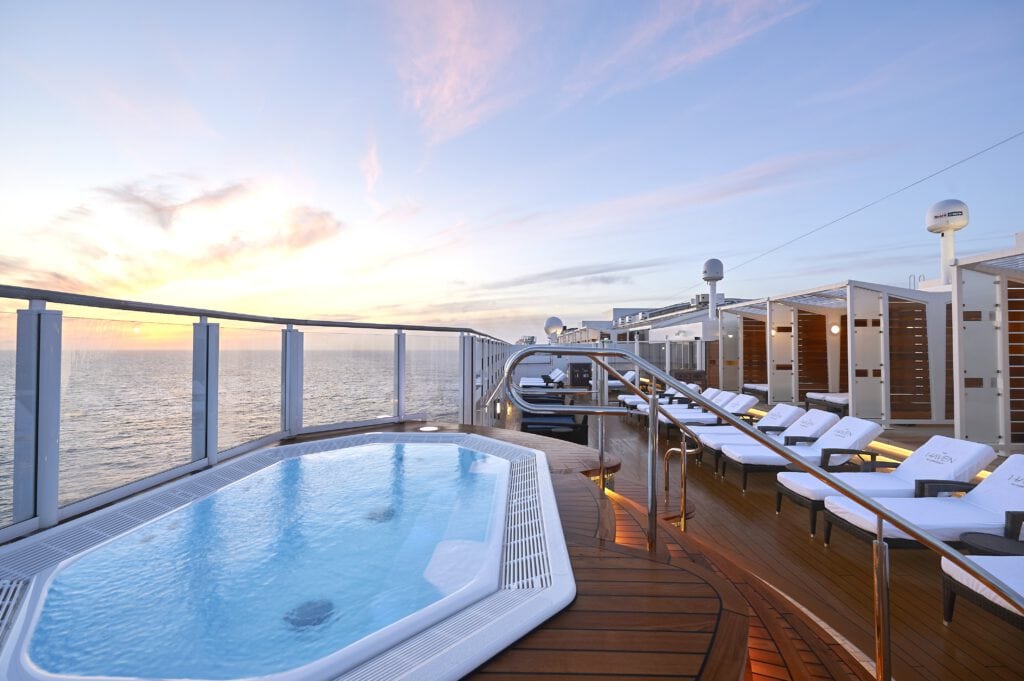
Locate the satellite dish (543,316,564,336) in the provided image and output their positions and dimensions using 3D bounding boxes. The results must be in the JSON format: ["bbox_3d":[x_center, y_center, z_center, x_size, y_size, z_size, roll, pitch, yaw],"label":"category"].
[{"bbox_3d":[4.011,-1.332,38.000,1.800,1.850,1.800,0,-1,2],"label":"satellite dish"}]

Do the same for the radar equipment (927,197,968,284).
[{"bbox_3d":[16.417,-3.713,15.000,1.080,3.220,1.080,0,-1,2],"label":"radar equipment"}]

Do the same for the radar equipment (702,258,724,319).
[{"bbox_3d":[11.377,-2.921,22.500,1.060,3.420,1.060,0,-1,2],"label":"radar equipment"}]

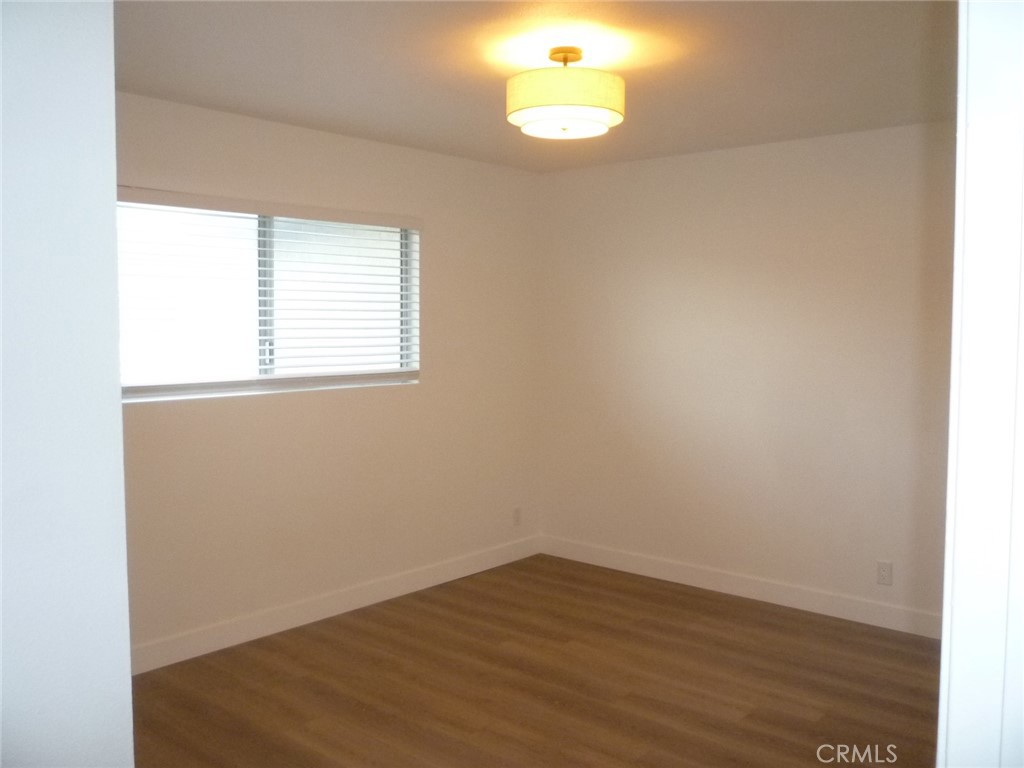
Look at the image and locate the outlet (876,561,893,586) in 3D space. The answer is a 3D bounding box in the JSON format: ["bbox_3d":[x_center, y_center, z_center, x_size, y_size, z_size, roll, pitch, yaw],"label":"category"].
[{"bbox_3d":[1.848,0.939,4.248,0.071,0.115,0.009,3,5,41],"label":"outlet"}]

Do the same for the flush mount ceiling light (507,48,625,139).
[{"bbox_3d":[0.191,-1.037,3.035,0.414,0.270,0.414,0,4,0],"label":"flush mount ceiling light"}]

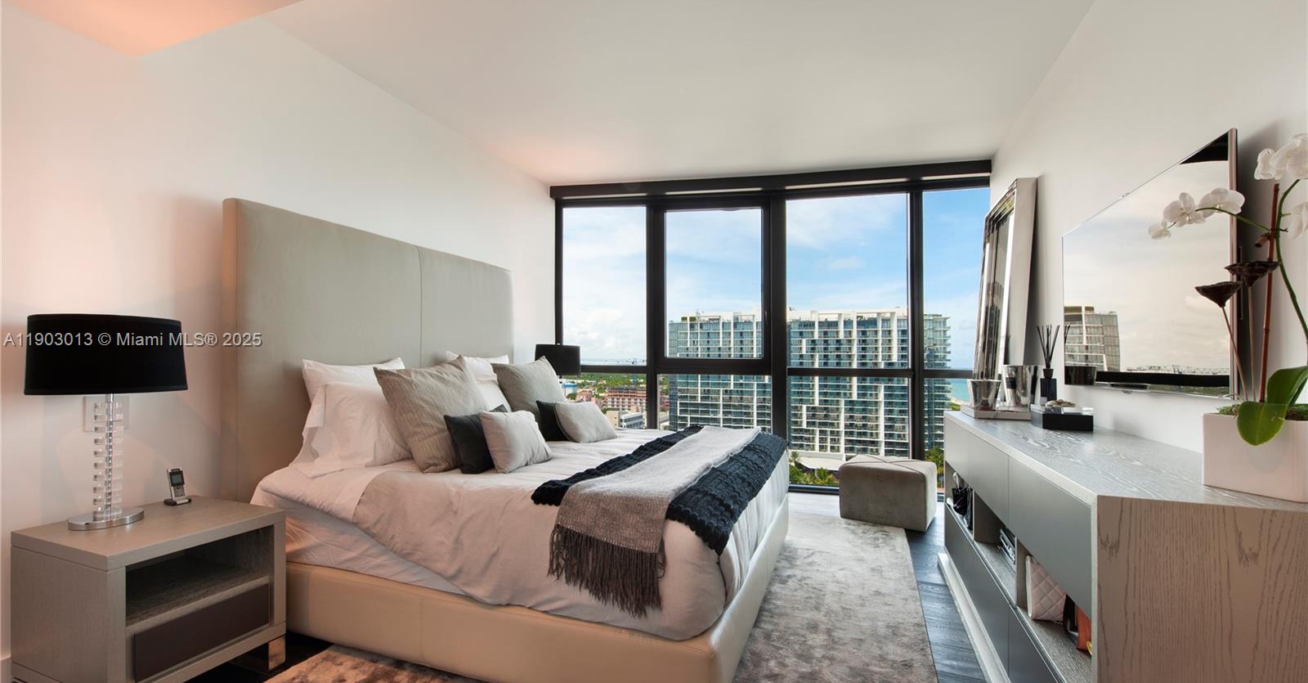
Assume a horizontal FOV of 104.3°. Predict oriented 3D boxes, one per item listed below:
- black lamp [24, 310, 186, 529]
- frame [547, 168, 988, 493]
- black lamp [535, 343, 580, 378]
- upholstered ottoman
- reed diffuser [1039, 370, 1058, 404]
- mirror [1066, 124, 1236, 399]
[{"bbox_3d":[-1.967,0.285,1.837,0.400,0.736,0.400,-1,-2,21],"label":"black lamp"},{"bbox_3d":[0.931,-0.055,4.616,3.851,2.913,0.150,0,-2,10],"label":"frame"},{"bbox_3d":[-0.845,0.414,4.469,0.400,0.742,0.400,-1,-2,21],"label":"black lamp"},{"bbox_3d":[1.829,1.148,3.969,0.605,0.443,0.491,-2,-3,36],"label":"upholstered ottoman"},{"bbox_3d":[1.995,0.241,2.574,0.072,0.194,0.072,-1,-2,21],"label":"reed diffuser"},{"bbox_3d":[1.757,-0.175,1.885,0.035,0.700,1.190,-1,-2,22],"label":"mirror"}]

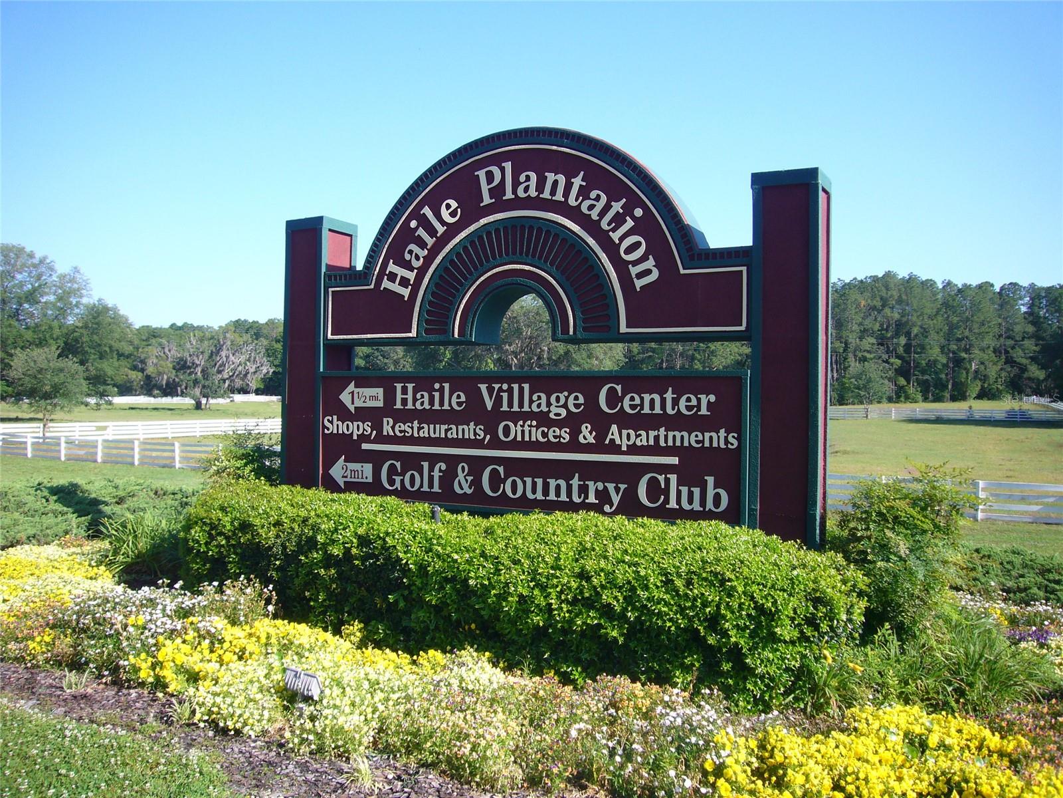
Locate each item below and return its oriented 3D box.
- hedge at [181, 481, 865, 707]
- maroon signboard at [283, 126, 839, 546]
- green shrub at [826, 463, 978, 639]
[{"bbox_3d":[-0.342,1.159,5.919,4.800,0.830,0.900,1,0,26],"label":"hedge"},{"bbox_3d":[-0.061,-0.266,6.862,4.580,3.640,0.480,1,0,26],"label":"maroon signboard"},{"bbox_3d":[2.501,1.043,5.800,0.960,1.160,0.880,1,0,26],"label":"green shrub"}]

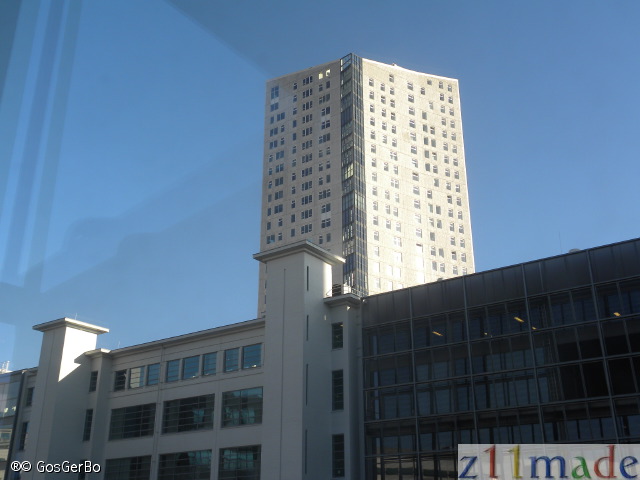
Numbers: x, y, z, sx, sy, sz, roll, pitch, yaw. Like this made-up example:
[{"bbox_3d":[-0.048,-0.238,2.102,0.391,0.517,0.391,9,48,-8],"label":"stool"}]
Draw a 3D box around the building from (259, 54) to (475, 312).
[{"bbox_3d":[9.390,11.740,144.910,36.000,102.500,22.000,14,-27,-28],"label":"building"}]

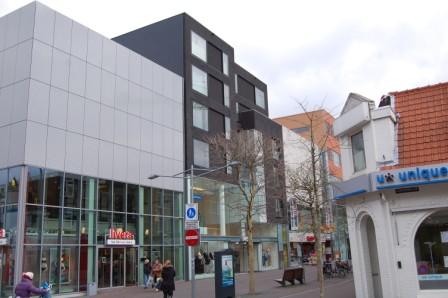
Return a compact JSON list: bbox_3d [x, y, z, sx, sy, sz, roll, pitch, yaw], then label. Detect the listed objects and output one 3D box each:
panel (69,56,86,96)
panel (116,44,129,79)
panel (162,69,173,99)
[{"bbox_3d":[-9.620,-4.753,29.397,0.070,2.522,1.323,-10,-16,30],"label":"panel"},{"bbox_3d":[-7.180,-6.132,31.685,0.100,2.360,1.280,-10,-16,30],"label":"panel"},{"bbox_3d":[-4.510,-5.165,35.858,0.100,2.347,1.280,-10,-16,30],"label":"panel"}]

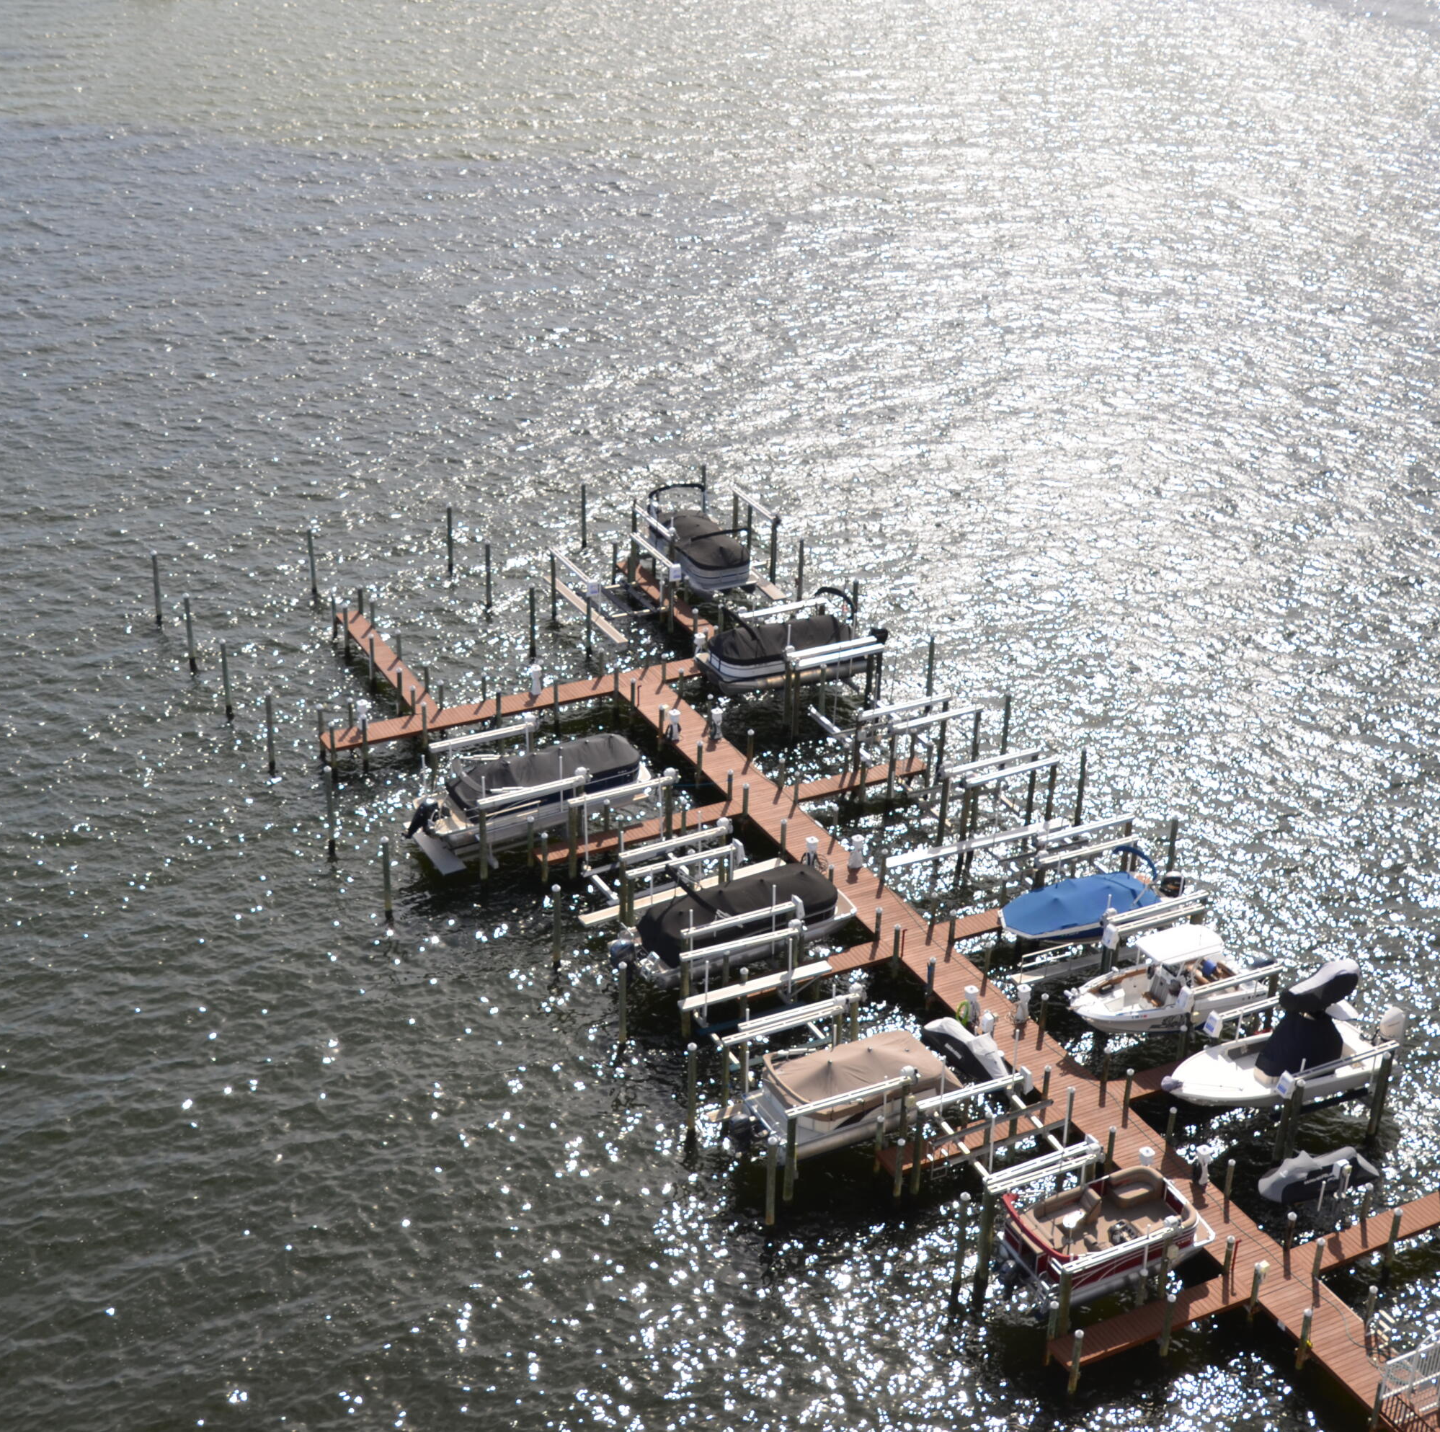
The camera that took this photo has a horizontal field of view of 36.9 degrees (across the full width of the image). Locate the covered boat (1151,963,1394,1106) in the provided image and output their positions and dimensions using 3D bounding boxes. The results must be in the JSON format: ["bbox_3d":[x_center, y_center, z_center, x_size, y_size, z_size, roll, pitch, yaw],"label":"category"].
[{"bbox_3d":[15.090,9.015,58.101,7.800,3.350,2.500,-11,29,-22],"label":"covered boat"}]

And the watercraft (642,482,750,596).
[{"bbox_3d":[-0.856,-7.596,92.038,2.500,3.100,7.000,-9,29,-19],"label":"watercraft"}]

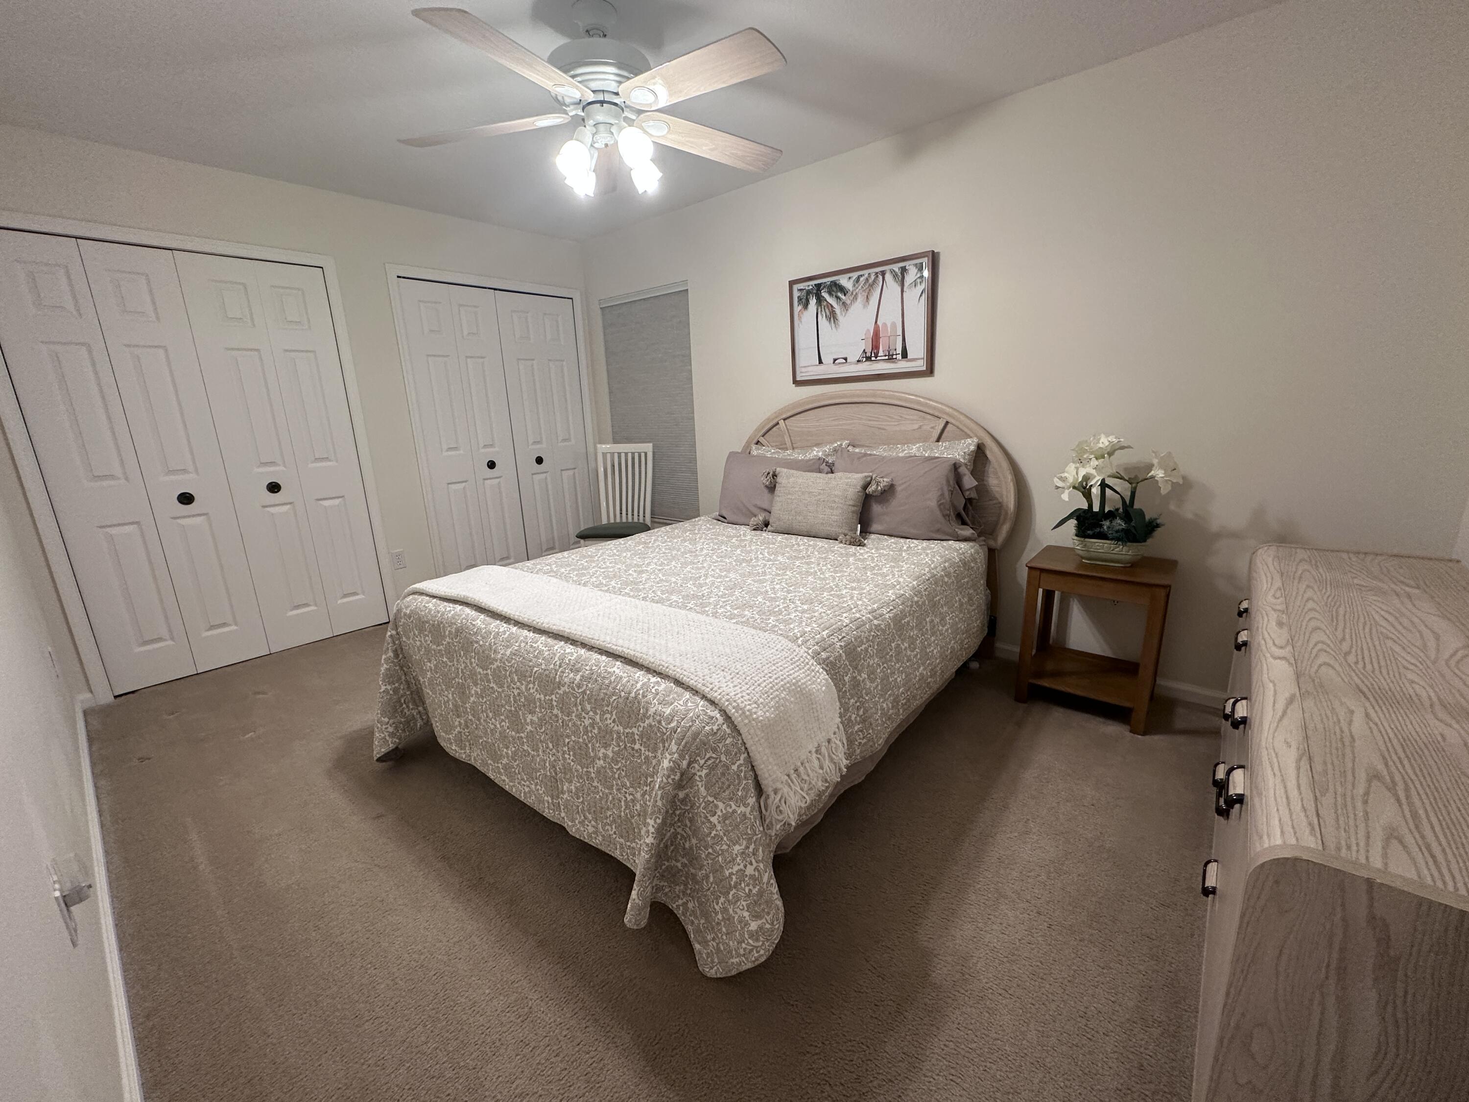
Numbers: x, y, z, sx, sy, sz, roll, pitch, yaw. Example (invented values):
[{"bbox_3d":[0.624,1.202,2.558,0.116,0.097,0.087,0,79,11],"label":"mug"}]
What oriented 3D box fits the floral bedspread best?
[{"bbox_3d":[-0.065,0.352,2.509,1.700,0.580,2.110,10,18,40],"label":"floral bedspread"}]

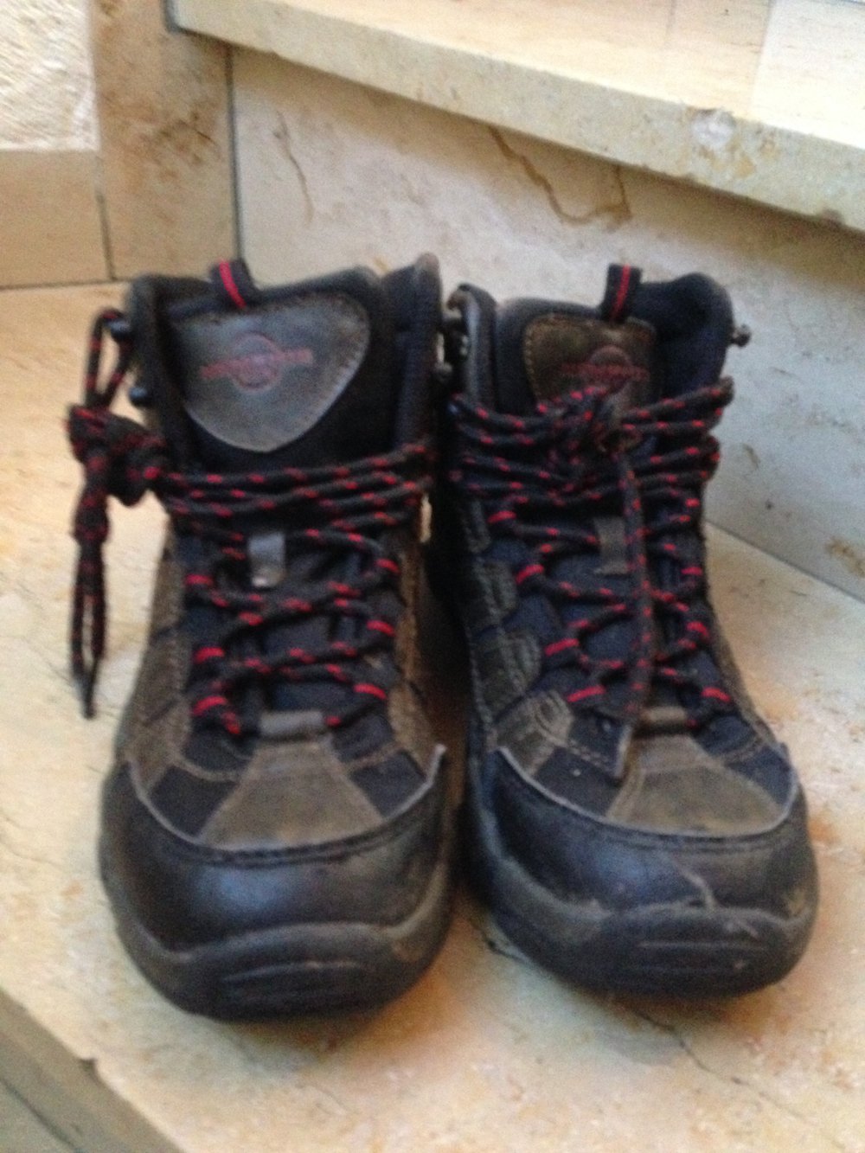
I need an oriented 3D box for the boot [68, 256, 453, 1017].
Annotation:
[{"bbox_3d":[-0.046,-0.018,0.376,0.112,0.157,0.278,1,34,-4],"label":"boot"}]

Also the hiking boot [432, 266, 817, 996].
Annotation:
[{"bbox_3d":[0.055,-0.019,0.387,0.108,0.157,0.278,-2,34,-8],"label":"hiking boot"}]

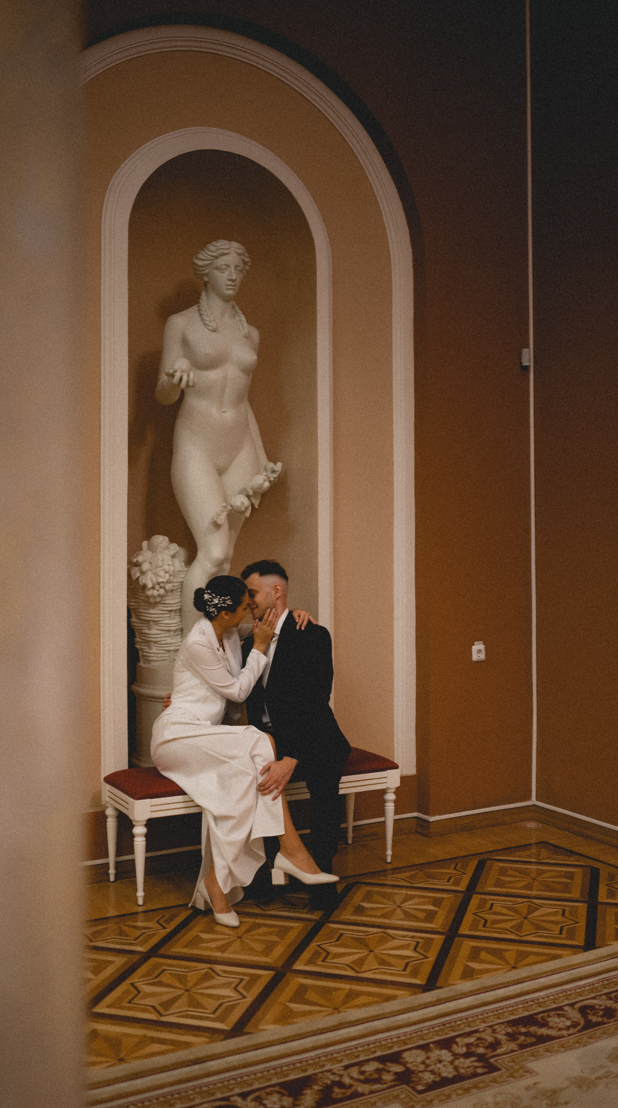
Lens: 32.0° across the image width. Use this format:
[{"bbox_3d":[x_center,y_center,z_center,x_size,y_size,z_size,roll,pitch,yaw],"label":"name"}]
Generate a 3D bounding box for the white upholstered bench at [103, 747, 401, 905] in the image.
[{"bbox_3d":[-0.233,1.135,4.626,1.221,0.457,0.412,0,0,-29],"label":"white upholstered bench"}]

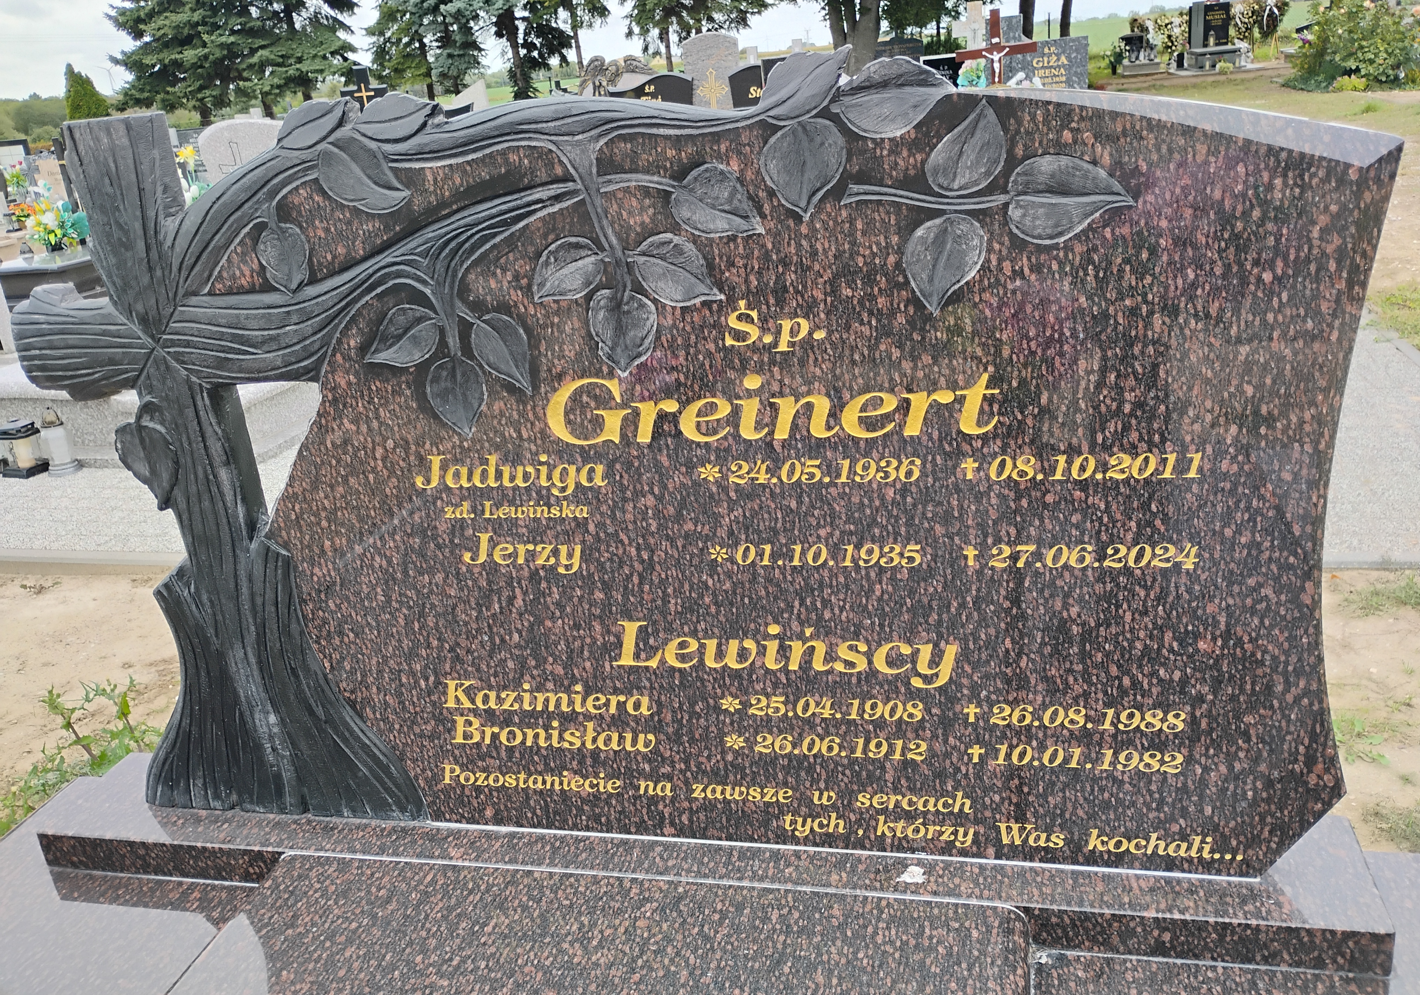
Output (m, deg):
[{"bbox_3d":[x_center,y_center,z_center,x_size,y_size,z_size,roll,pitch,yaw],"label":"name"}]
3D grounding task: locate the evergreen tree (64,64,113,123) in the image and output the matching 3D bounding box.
[{"bbox_3d":[-15.053,-9.032,28.000,1.300,2.900,1.300,-16,23,-23],"label":"evergreen tree"}]

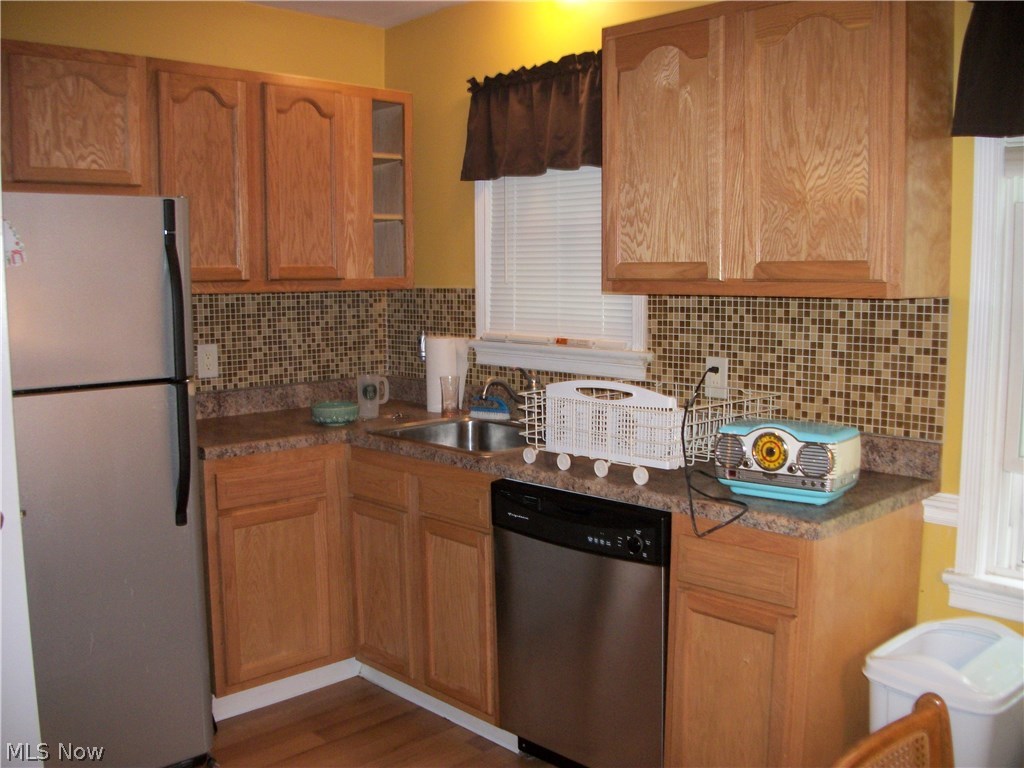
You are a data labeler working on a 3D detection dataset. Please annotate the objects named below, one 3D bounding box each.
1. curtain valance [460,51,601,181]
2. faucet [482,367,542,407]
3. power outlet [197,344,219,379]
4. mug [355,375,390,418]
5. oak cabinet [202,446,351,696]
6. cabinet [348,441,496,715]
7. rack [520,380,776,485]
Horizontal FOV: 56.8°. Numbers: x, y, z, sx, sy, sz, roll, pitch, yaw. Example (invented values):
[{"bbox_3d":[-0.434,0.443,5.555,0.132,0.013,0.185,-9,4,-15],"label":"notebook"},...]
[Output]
[{"bbox_3d":[0.130,-0.883,3.132,0.089,0.371,0.881,-6,9,-43],"label":"curtain valance"},{"bbox_3d":[0.004,0.049,3.170,0.287,0.203,0.099,-6,9,-43],"label":"faucet"},{"bbox_3d":[-1.098,-0.077,3.427,0.073,0.117,0.010,-6,9,-43],"label":"power outlet"},{"bbox_3d":[-0.501,0.045,3.439,0.121,0.150,0.084,-1,6,-9],"label":"mug"},{"bbox_3d":[-0.932,0.560,3.254,0.506,0.745,0.594,-6,9,-43],"label":"oak cabinet"},{"bbox_3d":[-0.082,0.573,3.161,0.594,0.745,0.717,-6,9,-43],"label":"cabinet"},{"bbox_3d":[0.381,0.106,2.577,0.515,0.223,0.525,-6,9,-43],"label":"rack"}]

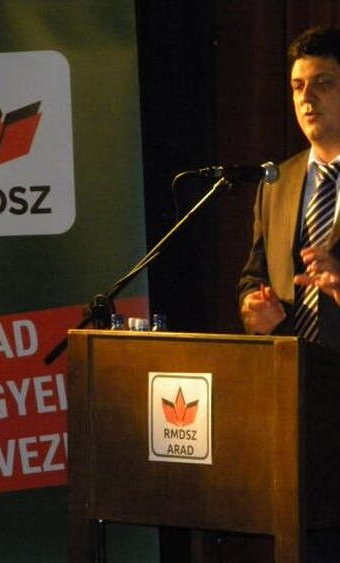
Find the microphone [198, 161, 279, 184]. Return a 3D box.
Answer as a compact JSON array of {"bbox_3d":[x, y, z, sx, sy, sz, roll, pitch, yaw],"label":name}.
[{"bbox_3d":[0.160,-0.253,7.450,0.230,0.055,0.055,-1,1,-38],"label":"microphone"}]

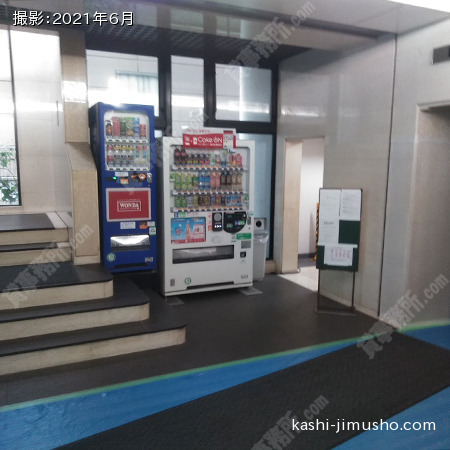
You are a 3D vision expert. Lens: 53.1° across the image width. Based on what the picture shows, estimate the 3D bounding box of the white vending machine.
[{"bbox_3d":[-0.287,-0.134,5.591,1.126,1.865,0.690,-3,9,-21],"label":"white vending machine"}]

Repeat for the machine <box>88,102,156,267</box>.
[{"bbox_3d":[-1.155,-0.395,5.135,0.584,1.835,0.630,-3,9,-24],"label":"machine"}]

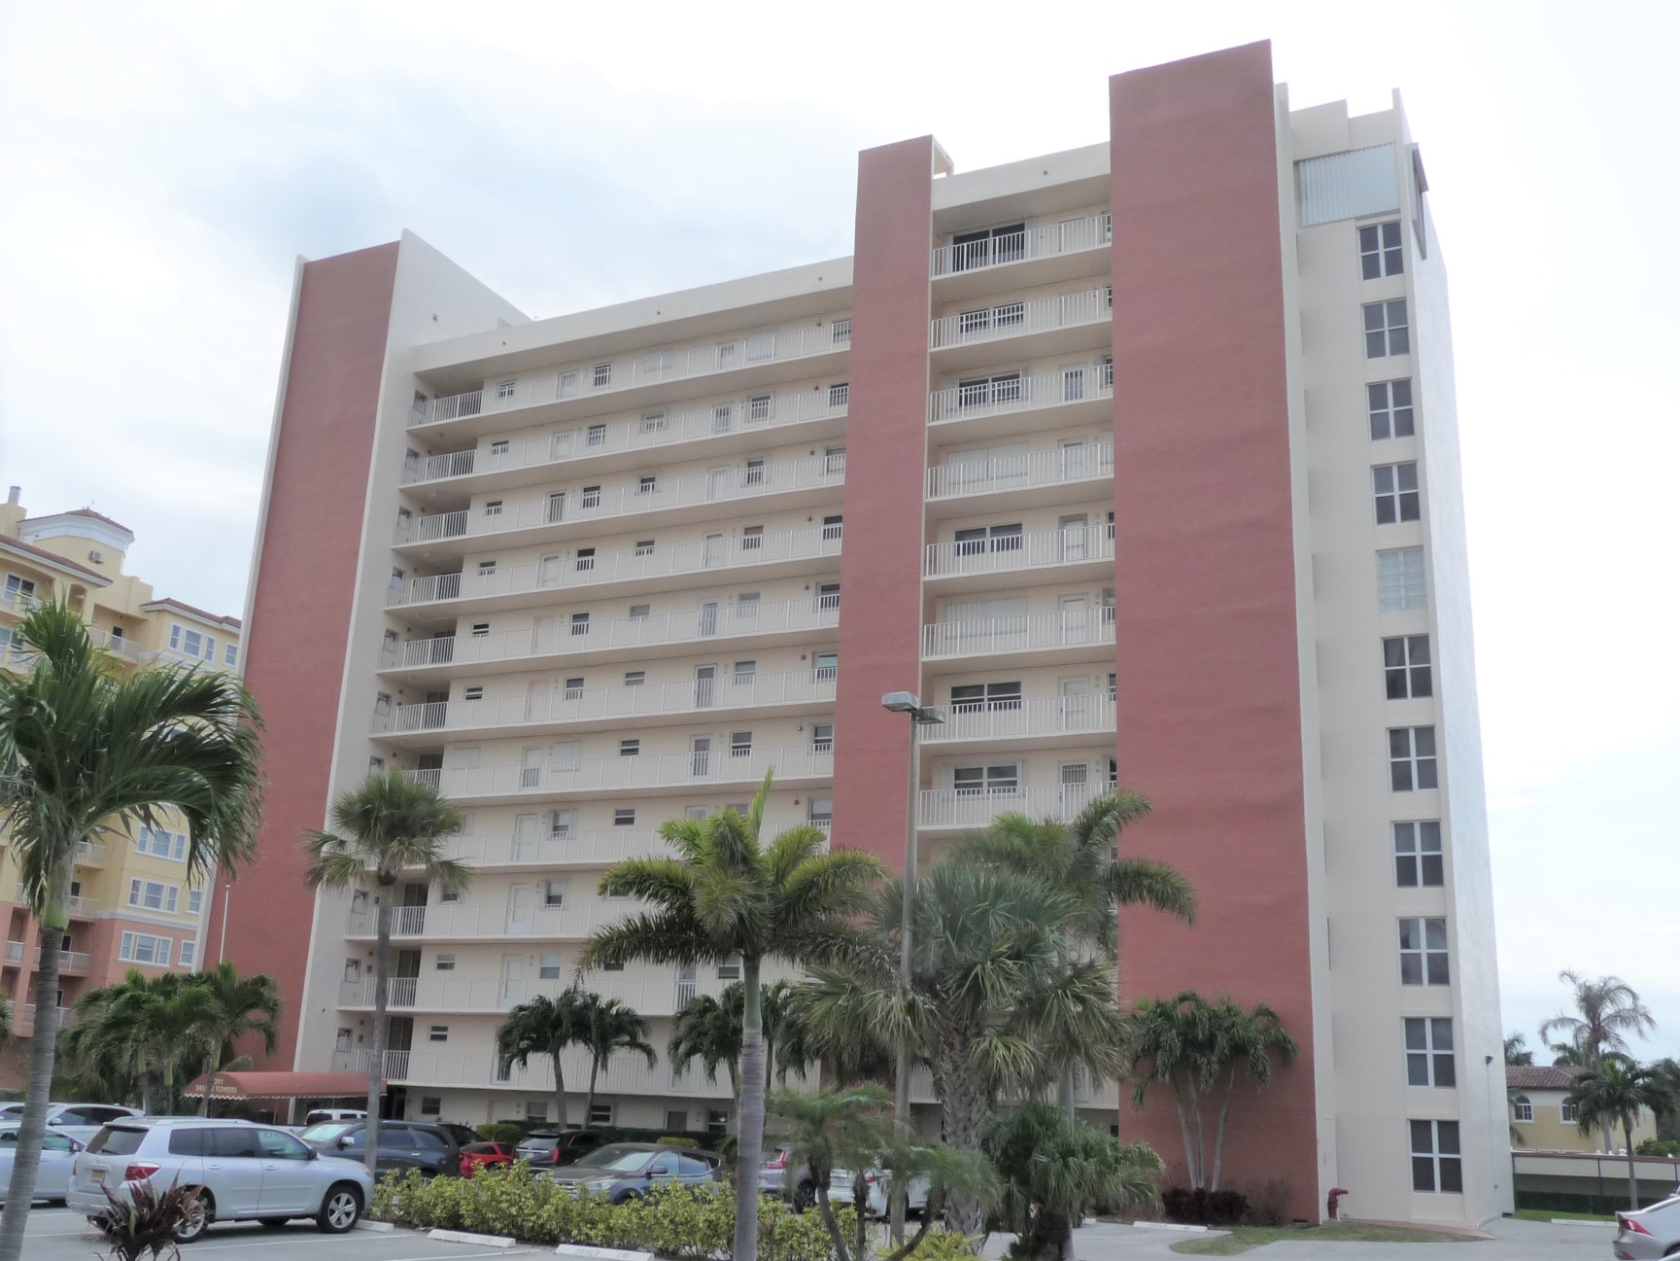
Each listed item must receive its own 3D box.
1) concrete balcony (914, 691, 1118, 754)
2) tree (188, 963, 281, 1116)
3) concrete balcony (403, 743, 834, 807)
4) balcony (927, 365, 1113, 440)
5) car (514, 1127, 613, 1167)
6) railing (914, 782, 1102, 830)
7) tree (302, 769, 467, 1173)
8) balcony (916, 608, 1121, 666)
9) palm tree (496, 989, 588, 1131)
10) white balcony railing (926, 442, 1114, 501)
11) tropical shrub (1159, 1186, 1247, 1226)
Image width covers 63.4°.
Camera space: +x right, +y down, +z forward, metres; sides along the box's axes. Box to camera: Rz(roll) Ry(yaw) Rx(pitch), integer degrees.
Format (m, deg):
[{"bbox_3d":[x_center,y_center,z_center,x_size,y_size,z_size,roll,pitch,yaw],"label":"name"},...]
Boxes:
[{"bbox_3d":[5.820,2.979,43.115,6.287,1.180,1.700,-4,-15,23],"label":"concrete balcony"},{"bbox_3d":[-21.296,14.979,47.509,3.171,6.680,3.106,9,-17,-22],"label":"tree"},{"bbox_3d":[-8.994,5.697,52.175,19.691,1.180,1.700,-4,-15,23],"label":"concrete balcony"},{"bbox_3d":[6.835,-8.235,49.789,7.210,1.391,1.802,-4,-17,22],"label":"balcony"},{"bbox_3d":[-8.217,16.889,43.596,1.900,1.680,4.750,-6,-16,29],"label":"car"},{"bbox_3d":[5.666,5.476,41.654,6.450,1.300,1.500,-6,-18,25],"label":"railing"},{"bbox_3d":[-9.602,7.357,28.630,3.384,9.097,3.315,7,-17,-17],"label":"tree"},{"bbox_3d":[5.370,0.083,41.134,6.048,1.040,0.080,-5,-18,22],"label":"balcony"},{"bbox_3d":[-10.438,15.544,47.036,3.094,6.019,3.030,5,-16,-11],"label":"palm tree"},{"bbox_3d":[5.761,-5.165,43.703,6.400,1.100,0.100,-6,-18,25],"label":"white balcony railing"},{"bbox_3d":[9.614,15.264,36.000,2.150,0.970,1.300,-4,-15,23],"label":"tropical shrub"}]

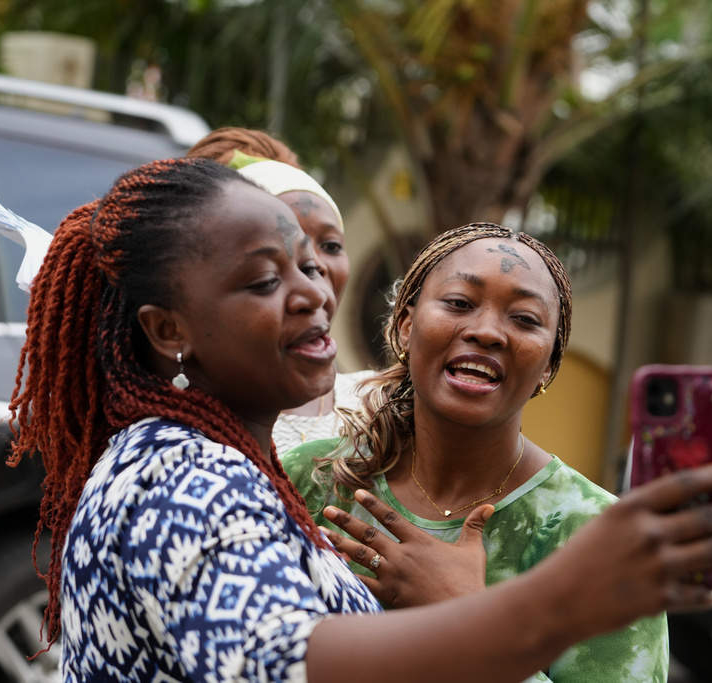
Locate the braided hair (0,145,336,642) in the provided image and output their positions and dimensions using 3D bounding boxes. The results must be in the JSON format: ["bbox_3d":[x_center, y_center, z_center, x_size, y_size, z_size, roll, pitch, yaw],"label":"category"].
[{"bbox_3d":[-0.172,0.058,1.900,0.290,0.470,0.230,1,2,40],"label":"braided hair"}]

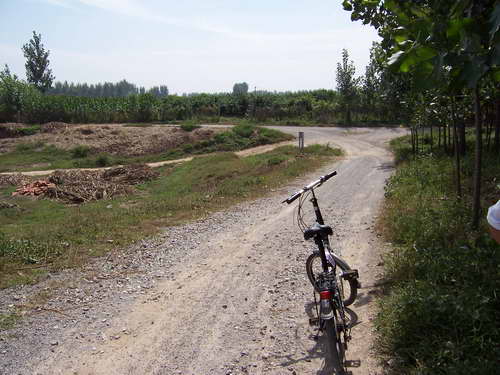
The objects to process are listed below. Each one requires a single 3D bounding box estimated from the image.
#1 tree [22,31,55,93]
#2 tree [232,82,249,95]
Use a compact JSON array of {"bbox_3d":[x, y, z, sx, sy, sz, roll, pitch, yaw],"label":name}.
[{"bbox_3d":[-20.411,-10.986,46.801,3.191,8.498,3.191,0,10,0],"label":"tree"},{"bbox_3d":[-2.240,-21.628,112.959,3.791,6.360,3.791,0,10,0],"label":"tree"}]

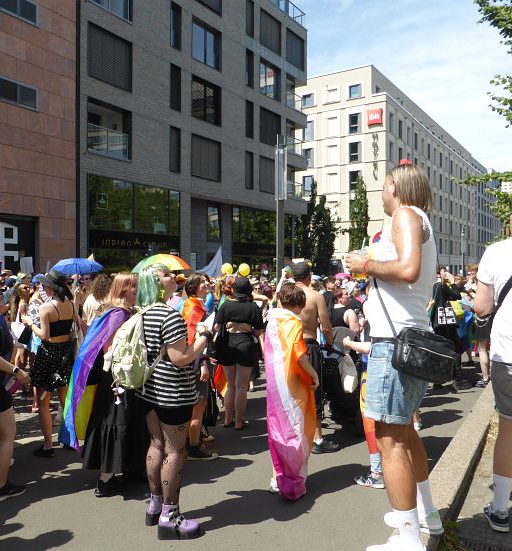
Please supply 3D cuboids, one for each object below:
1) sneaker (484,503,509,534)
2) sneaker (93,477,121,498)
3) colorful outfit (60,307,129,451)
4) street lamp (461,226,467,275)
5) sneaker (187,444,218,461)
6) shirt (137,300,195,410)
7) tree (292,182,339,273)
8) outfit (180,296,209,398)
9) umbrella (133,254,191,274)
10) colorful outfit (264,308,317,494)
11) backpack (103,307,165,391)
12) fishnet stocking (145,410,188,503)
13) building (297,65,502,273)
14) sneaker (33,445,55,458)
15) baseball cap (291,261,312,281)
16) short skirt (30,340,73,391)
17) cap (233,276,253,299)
[{"bbox_3d":[1.298,1.288,2.745,0.105,0.105,0.280,0,1,9],"label":"sneaker"},{"bbox_3d":[-1.120,1.610,3.920,0.260,0.110,0.100,0,1,-38],"label":"sneaker"},{"bbox_3d":[-1.180,0.745,3.720,0.340,1.020,0.500,0,0,-41],"label":"colorful outfit"},{"bbox_3d":[13.070,-0.850,32.000,0.260,4.500,0.260,0,1,32],"label":"street lamp"},{"bbox_3d":[-0.492,1.613,4.640,0.290,0.140,0.105,0,1,-2],"label":"sneaker"},{"bbox_3d":[-0.570,0.503,3.240,0.320,0.650,0.430,0,0,-29],"label":"shirt"},{"bbox_3d":[5.056,-3.284,44.000,3.900,9.400,3.700,0,0,0],"label":"tree"},{"bbox_3d":[-0.563,0.676,4.780,0.340,0.960,0.460,0,1,-5],"label":"outfit"},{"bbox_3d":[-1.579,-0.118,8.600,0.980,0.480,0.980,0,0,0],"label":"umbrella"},{"bbox_3d":[0.248,0.948,3.770,0.410,1.370,0.330,0,0,38],"label":"colorful outfit"},{"bbox_3d":[-0.746,0.452,3.150,0.260,0.500,0.300,0,0,-31],"label":"backpack"},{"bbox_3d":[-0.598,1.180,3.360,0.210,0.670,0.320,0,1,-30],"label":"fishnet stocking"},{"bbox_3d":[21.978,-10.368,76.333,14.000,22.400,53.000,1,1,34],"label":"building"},{"bbox_3d":[-1.955,1.605,4.680,0.245,0.100,0.095,0,1,24],"label":"sneaker"},{"bbox_3d":[0.433,-0.052,4.850,0.180,0.160,0.250,1,9,40],"label":"baseball cap"},{"bbox_3d":[-1.895,0.845,4.750,0.340,0.455,0.390,0,1,40],"label":"short skirt"},{"bbox_3d":[-0.135,0.135,5.480,0.190,0.160,0.250,0,19,0],"label":"cap"}]

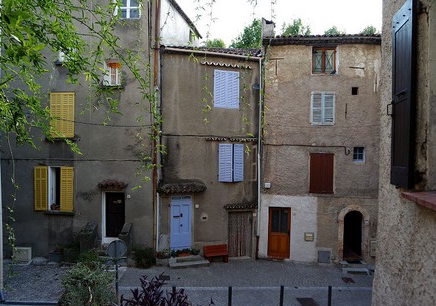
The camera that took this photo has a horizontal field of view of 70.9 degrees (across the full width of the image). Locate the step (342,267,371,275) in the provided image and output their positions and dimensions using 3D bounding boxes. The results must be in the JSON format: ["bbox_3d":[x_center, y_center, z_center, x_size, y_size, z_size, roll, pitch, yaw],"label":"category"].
[{"bbox_3d":[5.705,4.862,12.657,1.086,0.142,0.406,1,2,4],"label":"step"}]

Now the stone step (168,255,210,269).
[{"bbox_3d":[-1.151,4.300,12.200,1.543,0.284,0.670,0,2,-17],"label":"stone step"}]

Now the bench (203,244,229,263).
[{"bbox_3d":[-0.091,4.166,12.687,1.035,0.639,0.406,0,2,-17],"label":"bench"}]

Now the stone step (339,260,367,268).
[{"bbox_3d":[5.750,4.739,13.022,1.076,0.152,0.345,1,2,4],"label":"stone step"}]

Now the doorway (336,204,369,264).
[{"bbox_3d":[5.893,3.502,13.296,1.340,2.436,0.304,1,2,4],"label":"doorway"}]

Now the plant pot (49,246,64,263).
[{"bbox_3d":[-6.413,4.031,12.172,0.500,0.520,0.460,1,2,2],"label":"plant pot"}]

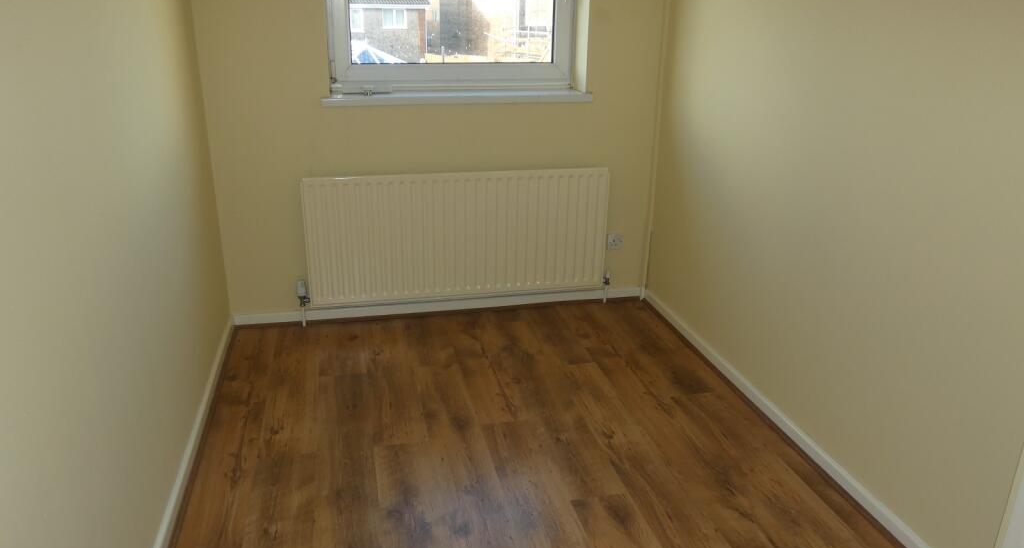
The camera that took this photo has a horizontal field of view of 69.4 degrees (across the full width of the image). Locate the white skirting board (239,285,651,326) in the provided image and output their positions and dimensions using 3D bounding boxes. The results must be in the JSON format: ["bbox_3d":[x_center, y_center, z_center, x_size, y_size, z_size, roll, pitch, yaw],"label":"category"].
[{"bbox_3d":[-0.308,0.155,3.662,2.052,0.060,0.019,-4,20,-12],"label":"white skirting board"}]

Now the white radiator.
[{"bbox_3d":[-0.242,-0.184,3.527,1.422,0.609,0.060,-4,20,-12],"label":"white radiator"}]

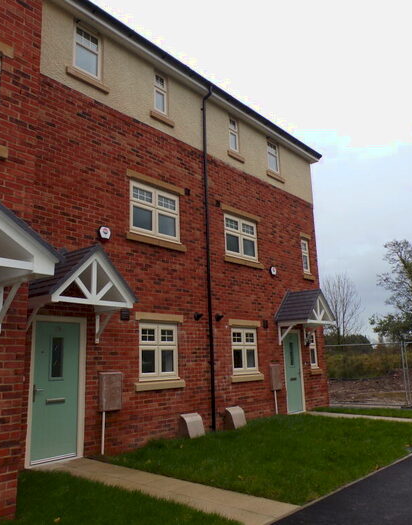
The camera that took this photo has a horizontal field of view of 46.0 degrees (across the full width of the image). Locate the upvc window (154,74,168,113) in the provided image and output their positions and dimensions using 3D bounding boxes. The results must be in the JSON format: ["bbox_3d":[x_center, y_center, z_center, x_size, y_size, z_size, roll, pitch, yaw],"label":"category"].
[{"bbox_3d":[-0.973,-3.490,10.038,0.070,0.850,0.390,-11,-15,39],"label":"upvc window"}]

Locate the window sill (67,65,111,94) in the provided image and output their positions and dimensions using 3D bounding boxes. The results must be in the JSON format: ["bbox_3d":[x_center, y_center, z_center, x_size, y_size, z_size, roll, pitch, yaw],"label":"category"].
[{"bbox_3d":[-2.082,-3.180,8.510,0.145,0.130,0.885,-11,-15,39],"label":"window sill"}]

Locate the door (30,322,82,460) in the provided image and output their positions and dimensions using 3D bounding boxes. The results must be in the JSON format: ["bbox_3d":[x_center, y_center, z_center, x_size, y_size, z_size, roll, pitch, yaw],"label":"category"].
[{"bbox_3d":[-2.245,1.896,7.234,0.060,2.005,0.760,-11,-15,39],"label":"door"}]

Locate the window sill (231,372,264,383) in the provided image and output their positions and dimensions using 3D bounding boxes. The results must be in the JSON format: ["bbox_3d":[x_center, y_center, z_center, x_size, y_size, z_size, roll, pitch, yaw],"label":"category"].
[{"bbox_3d":[0.902,2.599,10.895,0.150,0.143,1.250,-10,-14,38],"label":"window sill"}]

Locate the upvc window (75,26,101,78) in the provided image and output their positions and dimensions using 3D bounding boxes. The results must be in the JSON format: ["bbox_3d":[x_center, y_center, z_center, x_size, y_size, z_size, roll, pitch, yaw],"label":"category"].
[{"bbox_3d":[-2.151,-3.745,8.682,0.070,0.870,0.620,-11,-15,39],"label":"upvc window"}]

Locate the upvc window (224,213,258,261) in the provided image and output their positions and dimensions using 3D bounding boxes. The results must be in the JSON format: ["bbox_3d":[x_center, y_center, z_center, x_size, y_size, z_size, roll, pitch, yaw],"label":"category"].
[{"bbox_3d":[0.809,-0.559,11.613,0.080,1.015,1.400,-10,-14,38],"label":"upvc window"}]

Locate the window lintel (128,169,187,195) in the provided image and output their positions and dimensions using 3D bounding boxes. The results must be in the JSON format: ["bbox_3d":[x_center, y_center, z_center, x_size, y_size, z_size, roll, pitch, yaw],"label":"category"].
[{"bbox_3d":[-0.988,-1.544,9.507,0.110,0.135,1.510,-11,-15,39],"label":"window lintel"}]

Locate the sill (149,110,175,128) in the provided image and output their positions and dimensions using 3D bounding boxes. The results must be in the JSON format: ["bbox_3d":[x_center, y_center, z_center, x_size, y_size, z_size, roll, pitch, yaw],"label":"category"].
[{"bbox_3d":[-0.924,-2.912,9.867,0.145,0.135,0.690,-10,-14,38],"label":"sill"}]

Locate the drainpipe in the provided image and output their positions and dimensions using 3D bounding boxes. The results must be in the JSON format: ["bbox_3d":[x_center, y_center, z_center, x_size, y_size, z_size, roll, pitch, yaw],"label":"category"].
[{"bbox_3d":[0.109,-0.339,10.222,0.280,7.445,0.100,-11,-15,39],"label":"drainpipe"}]

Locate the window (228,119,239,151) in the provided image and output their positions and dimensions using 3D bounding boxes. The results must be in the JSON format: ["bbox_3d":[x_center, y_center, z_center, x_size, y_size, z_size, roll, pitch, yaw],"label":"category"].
[{"bbox_3d":[0.654,-3.124,11.911,0.090,0.880,0.430,-11,-15,39],"label":"window"}]

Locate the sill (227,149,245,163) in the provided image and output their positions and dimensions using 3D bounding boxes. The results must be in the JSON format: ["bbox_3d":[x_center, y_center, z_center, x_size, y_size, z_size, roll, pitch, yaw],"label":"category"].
[{"bbox_3d":[0.690,-2.524,11.704,0.140,0.130,0.680,-11,-15,39],"label":"sill"}]

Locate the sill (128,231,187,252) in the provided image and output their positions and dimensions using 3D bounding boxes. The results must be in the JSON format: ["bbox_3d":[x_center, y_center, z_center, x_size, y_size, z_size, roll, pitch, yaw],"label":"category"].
[{"bbox_3d":[-0.947,-0.377,9.259,0.150,0.142,1.590,-10,-14,38],"label":"sill"}]

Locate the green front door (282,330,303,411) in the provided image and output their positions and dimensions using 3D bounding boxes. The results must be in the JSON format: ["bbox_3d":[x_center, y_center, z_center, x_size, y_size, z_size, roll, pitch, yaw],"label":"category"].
[{"bbox_3d":[2.213,2.753,12.391,0.100,2.080,0.920,-11,-15,39],"label":"green front door"}]

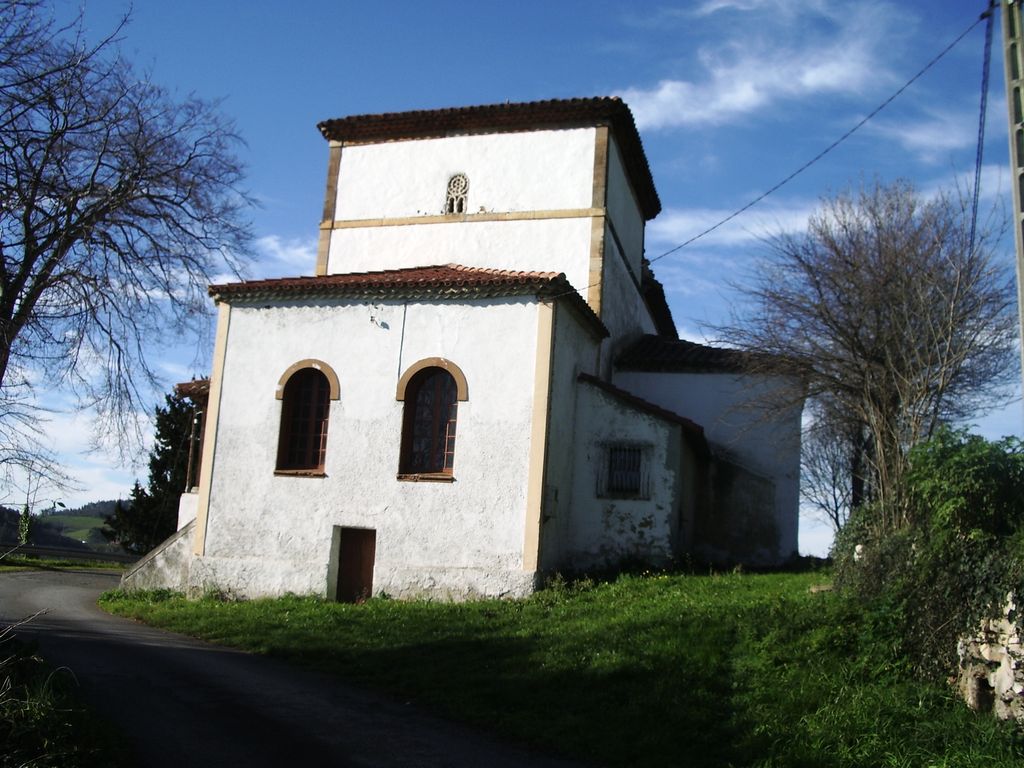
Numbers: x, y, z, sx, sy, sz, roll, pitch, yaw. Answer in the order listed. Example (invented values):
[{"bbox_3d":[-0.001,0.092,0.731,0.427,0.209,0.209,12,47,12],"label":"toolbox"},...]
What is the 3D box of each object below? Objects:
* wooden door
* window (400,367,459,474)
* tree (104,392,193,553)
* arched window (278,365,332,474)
[{"bbox_3d":[-3.057,3.629,20.663,0.880,1.445,0.100,0,-11,16],"label":"wooden door"},{"bbox_3d":[-1.584,0.745,20.616,1.121,2.182,0.250,0,-11,16],"label":"window"},{"bbox_3d":[-13.010,3.321,38.000,3.800,6.000,3.800,0,-11,16],"label":"tree"},{"bbox_3d":[-4.205,0.757,21.354,1.079,2.168,0.250,0,-11,16],"label":"arched window"}]

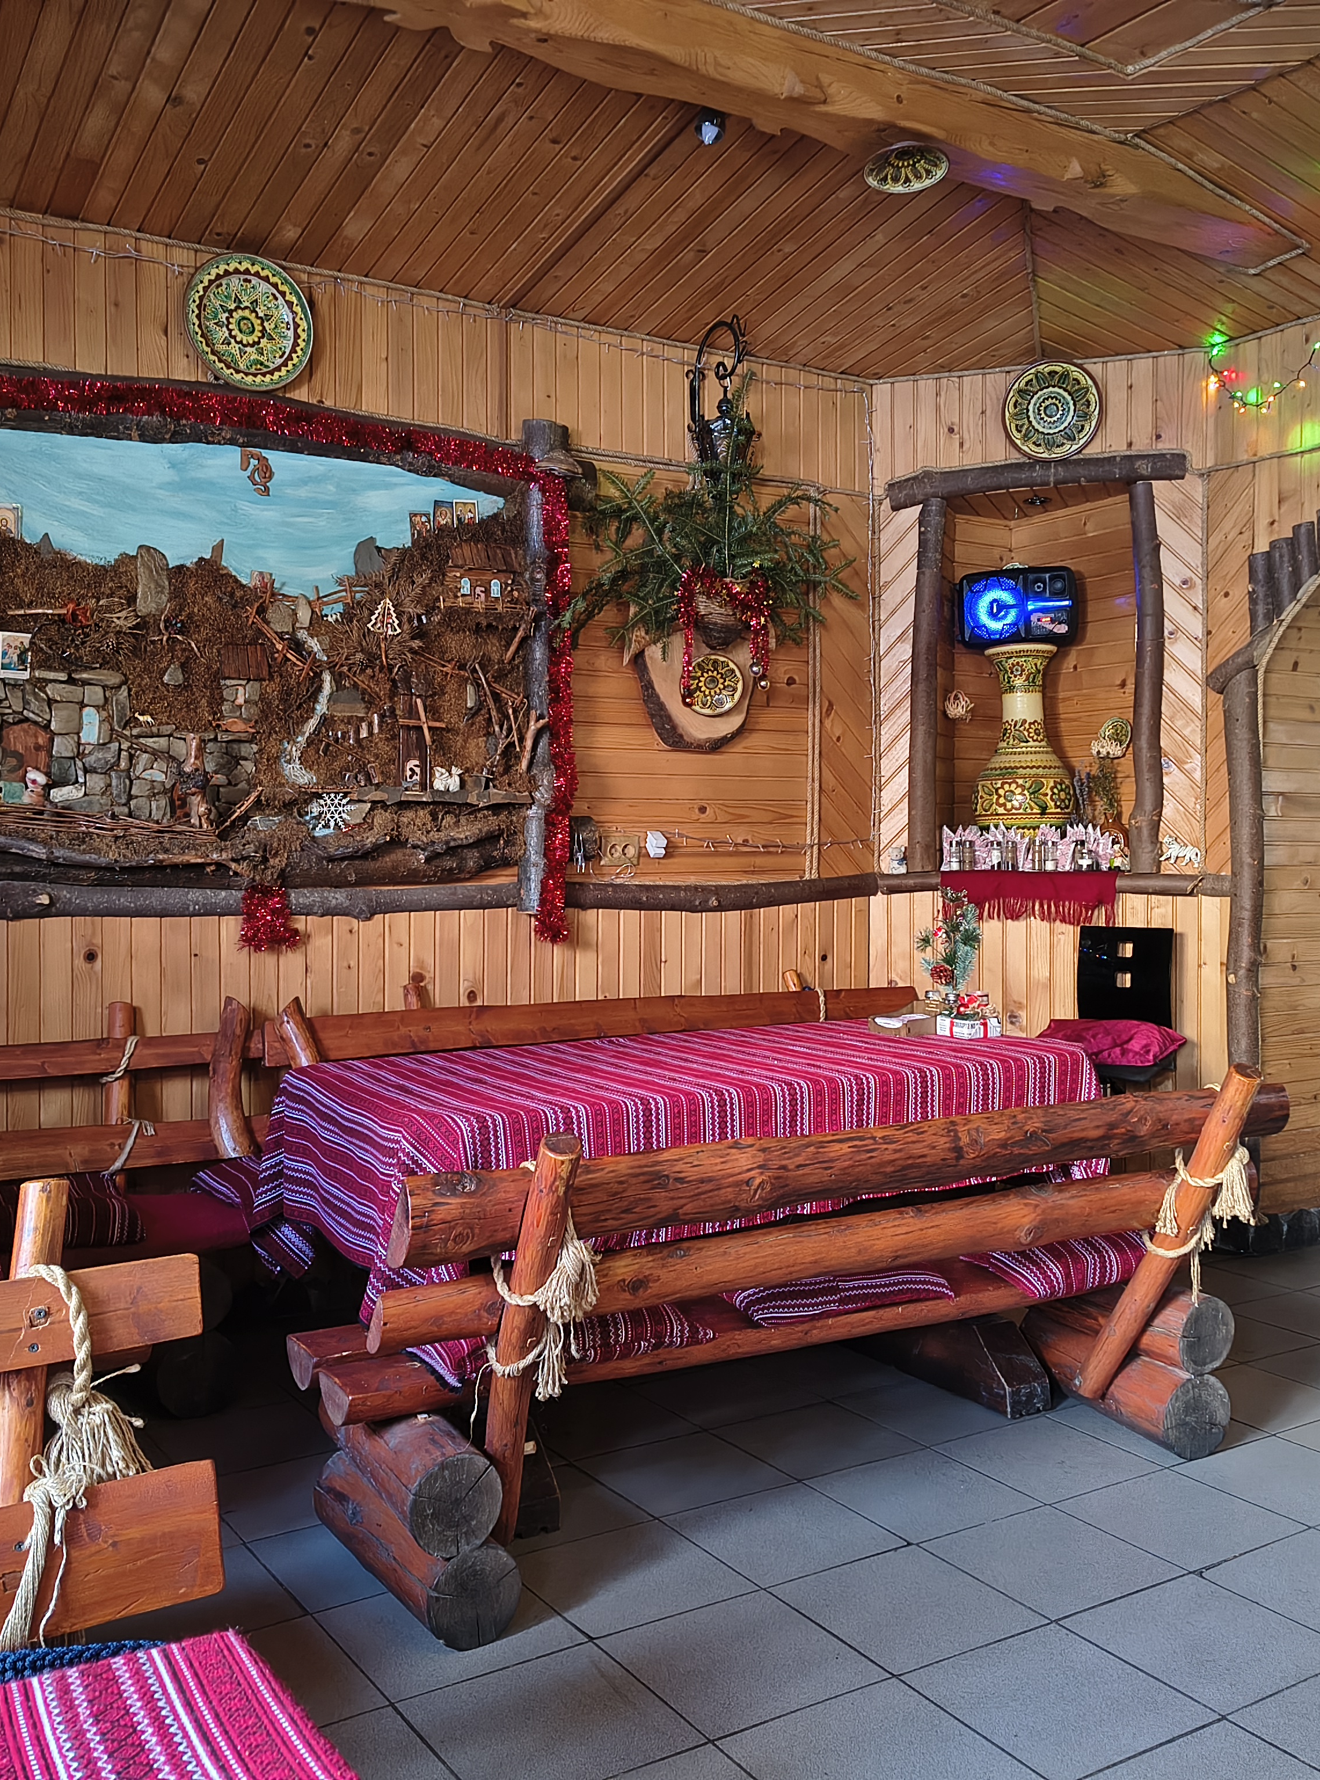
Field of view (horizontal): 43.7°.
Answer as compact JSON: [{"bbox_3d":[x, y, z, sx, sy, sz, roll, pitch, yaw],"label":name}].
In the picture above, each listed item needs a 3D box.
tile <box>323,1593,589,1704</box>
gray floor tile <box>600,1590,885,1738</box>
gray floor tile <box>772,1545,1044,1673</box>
[{"bbox_3d":[-0.304,1.078,2.394,0.300,0.010,0.300,-1,3,-33],"label":"tile"},{"bbox_3d":[0.115,1.099,2.336,0.305,0.010,0.305,-1,2,-33],"label":"gray floor tile"},{"bbox_3d":[0.370,1.077,2.465,0.300,0.010,0.300,-1,3,-33],"label":"gray floor tile"}]

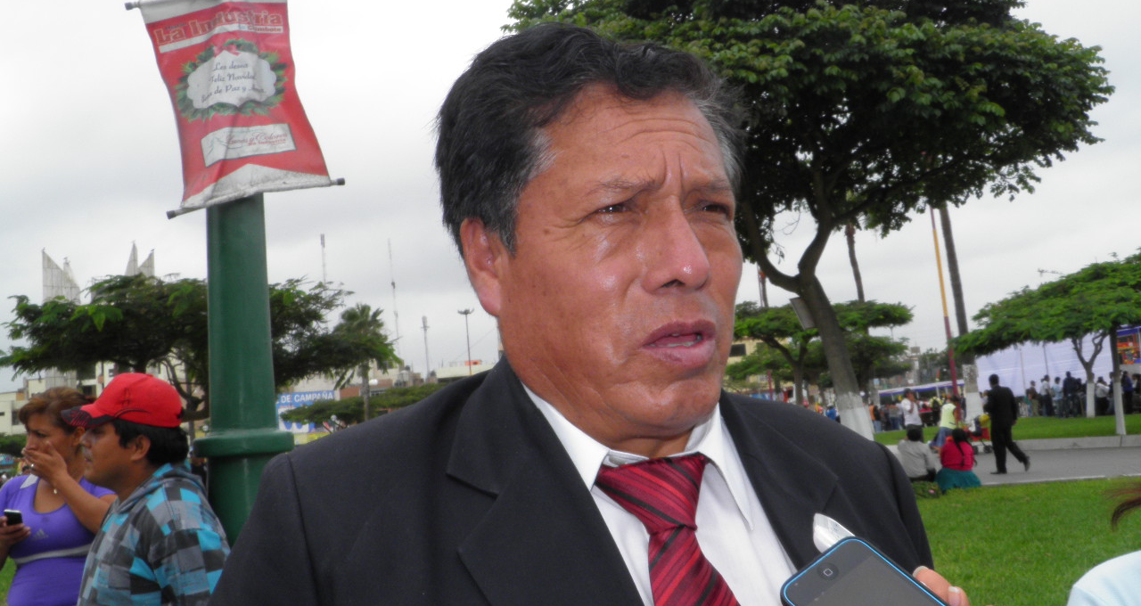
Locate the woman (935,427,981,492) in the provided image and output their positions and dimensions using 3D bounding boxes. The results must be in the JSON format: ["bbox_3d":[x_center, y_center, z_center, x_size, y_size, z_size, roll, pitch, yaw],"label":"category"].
[{"bbox_3d":[5.484,2.215,14.000,0.640,0.900,0.720,-6,-6,14],"label":"woman"}]

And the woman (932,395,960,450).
[{"bbox_3d":[8.113,2.583,21.300,0.620,1.360,0.520,1,-8,-41],"label":"woman"}]

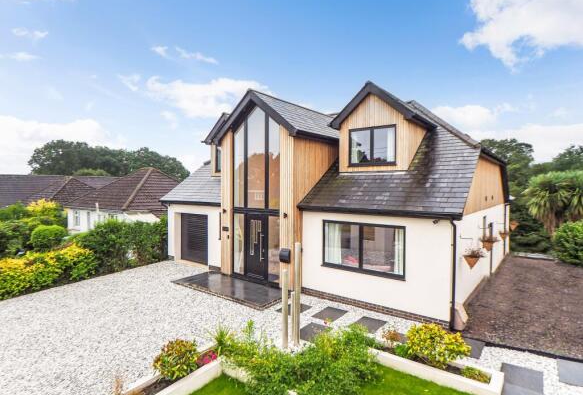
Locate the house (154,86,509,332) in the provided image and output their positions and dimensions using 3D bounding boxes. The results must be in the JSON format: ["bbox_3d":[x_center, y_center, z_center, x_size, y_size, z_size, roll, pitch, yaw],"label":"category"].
[{"bbox_3d":[1.950,-0.500,13.600,12.000,6.700,10.200,2,2,38],"label":"house"}]

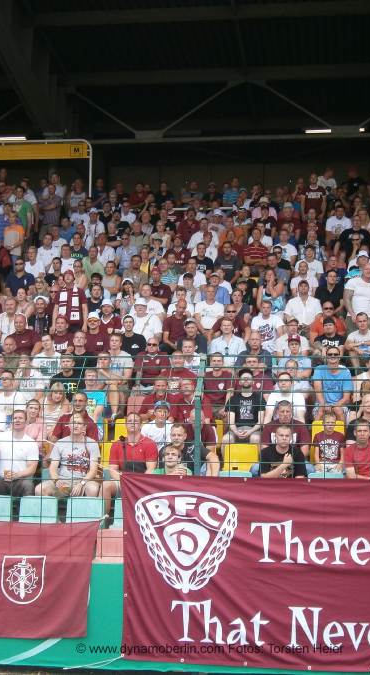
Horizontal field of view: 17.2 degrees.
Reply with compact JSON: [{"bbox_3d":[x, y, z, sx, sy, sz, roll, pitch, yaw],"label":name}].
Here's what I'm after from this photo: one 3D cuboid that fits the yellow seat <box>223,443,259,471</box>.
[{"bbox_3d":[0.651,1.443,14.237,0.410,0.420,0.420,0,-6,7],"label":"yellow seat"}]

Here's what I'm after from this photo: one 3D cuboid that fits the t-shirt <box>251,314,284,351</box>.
[{"bbox_3d":[1.233,-0.059,18.151,0.500,0.580,0.300,0,-6,9],"label":"t-shirt"}]

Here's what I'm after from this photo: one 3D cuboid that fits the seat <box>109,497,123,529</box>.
[{"bbox_3d":[-0.562,1.849,12.453,0.420,0.420,0.420,0,-5,7],"label":"seat"}]

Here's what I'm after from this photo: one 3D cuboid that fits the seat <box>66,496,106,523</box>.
[{"bbox_3d":[-1.088,1.894,12.836,0.430,0.400,0.430,0,-6,9],"label":"seat"}]

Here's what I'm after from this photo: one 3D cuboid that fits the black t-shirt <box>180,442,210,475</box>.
[{"bbox_3d":[0.005,1.402,13.284,0.520,0.600,0.340,-1,-4,14],"label":"black t-shirt"}]

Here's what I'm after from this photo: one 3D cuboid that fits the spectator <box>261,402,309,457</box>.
[{"bbox_3d":[1.136,1.295,13.949,0.540,1.180,0.750,0,-6,9],"label":"spectator"}]

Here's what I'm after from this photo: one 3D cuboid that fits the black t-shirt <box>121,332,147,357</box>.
[{"bbox_3d":[-0.775,0.196,17.700,0.500,0.580,0.300,0,-6,7],"label":"black t-shirt"}]

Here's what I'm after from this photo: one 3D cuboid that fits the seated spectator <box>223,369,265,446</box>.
[{"bbox_3d":[0.722,1.010,14.822,0.500,1.280,0.750,0,-6,9],"label":"seated spectator"}]

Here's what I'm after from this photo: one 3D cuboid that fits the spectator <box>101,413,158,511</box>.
[{"bbox_3d":[-0.621,1.461,13.286,0.580,1.311,0.800,0,-7,7],"label":"spectator"}]

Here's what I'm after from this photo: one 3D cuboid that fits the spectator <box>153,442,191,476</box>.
[{"bbox_3d":[-0.140,1.704,12.304,0.500,1.273,0.750,0,-7,7],"label":"spectator"}]

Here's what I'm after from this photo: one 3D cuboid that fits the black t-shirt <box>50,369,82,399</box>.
[{"bbox_3d":[-1.545,0.764,15.869,0.500,0.620,0.300,0,-5,7],"label":"black t-shirt"}]

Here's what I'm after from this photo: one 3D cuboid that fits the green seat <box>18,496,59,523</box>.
[{"bbox_3d":[-1.566,1.856,12.630,0.420,0.420,0.440,0,-7,7],"label":"green seat"}]

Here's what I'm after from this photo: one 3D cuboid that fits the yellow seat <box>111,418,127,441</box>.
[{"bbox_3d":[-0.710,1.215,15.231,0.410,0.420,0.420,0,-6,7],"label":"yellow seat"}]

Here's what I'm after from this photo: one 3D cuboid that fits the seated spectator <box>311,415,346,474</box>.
[{"bbox_3d":[1.646,1.365,14.007,0.400,1.020,0.620,0,-7,7],"label":"seated spectator"}]

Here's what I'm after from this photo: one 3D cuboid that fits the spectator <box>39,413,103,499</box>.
[{"bbox_3d":[-1.264,1.478,13.401,0.580,1.330,0.820,0,-4,8],"label":"spectator"}]

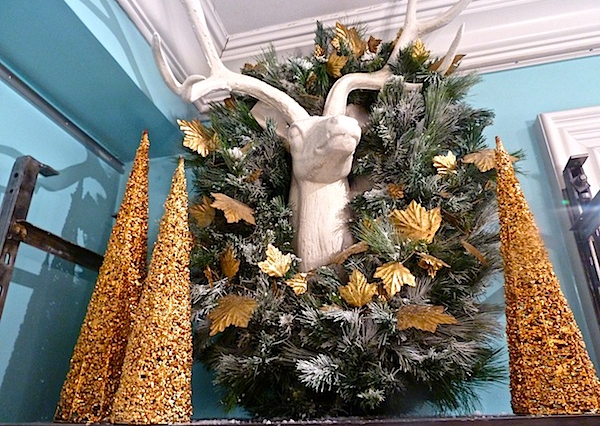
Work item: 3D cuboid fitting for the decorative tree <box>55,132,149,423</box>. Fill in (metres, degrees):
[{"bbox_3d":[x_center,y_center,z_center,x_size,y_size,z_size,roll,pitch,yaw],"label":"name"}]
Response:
[{"bbox_3d":[-0.435,0.109,1.091,0.180,0.750,0.180,-7,-25,13],"label":"decorative tree"}]

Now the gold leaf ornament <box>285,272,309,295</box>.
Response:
[{"bbox_3d":[-0.009,0.179,1.103,0.064,0.059,0.025,-1,-17,-1],"label":"gold leaf ornament"}]

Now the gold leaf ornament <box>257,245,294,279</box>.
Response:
[{"bbox_3d":[-0.065,0.129,1.154,0.091,0.091,0.030,0,-16,-3],"label":"gold leaf ornament"}]

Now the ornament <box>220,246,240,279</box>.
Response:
[{"bbox_3d":[-0.190,0.136,1.187,0.066,0.092,0.030,10,-19,-23],"label":"ornament"}]

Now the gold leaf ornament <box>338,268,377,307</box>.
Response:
[{"bbox_3d":[0.139,0.177,1.027,0.095,0.090,0.030,-4,-18,7],"label":"gold leaf ornament"}]

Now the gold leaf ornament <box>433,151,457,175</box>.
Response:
[{"bbox_3d":[0.388,-0.136,1.164,0.068,0.068,0.025,-10,-12,19],"label":"gold leaf ornament"}]

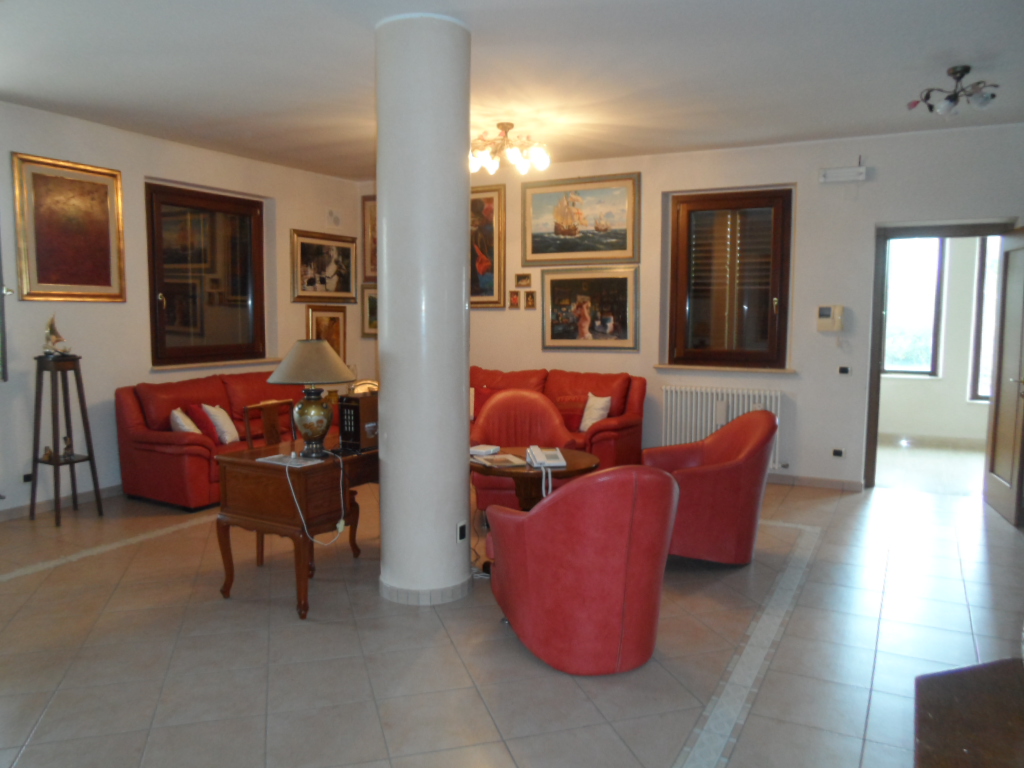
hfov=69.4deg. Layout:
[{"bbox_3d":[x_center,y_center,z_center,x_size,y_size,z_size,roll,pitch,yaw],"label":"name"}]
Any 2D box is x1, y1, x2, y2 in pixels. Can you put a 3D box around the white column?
[{"bbox_3d":[-0.480,-0.359,3.955,0.500,2.990,0.500,0,6,0],"label":"white column"}]

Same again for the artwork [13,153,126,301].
[{"bbox_3d":[-3.388,-1.168,5.715,0.050,1.050,0.835,3,7,28],"label":"artwork"}]

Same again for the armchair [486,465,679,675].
[{"bbox_3d":[0.350,0.745,3.347,0.745,0.887,0.816,-3,7,-26],"label":"armchair"}]

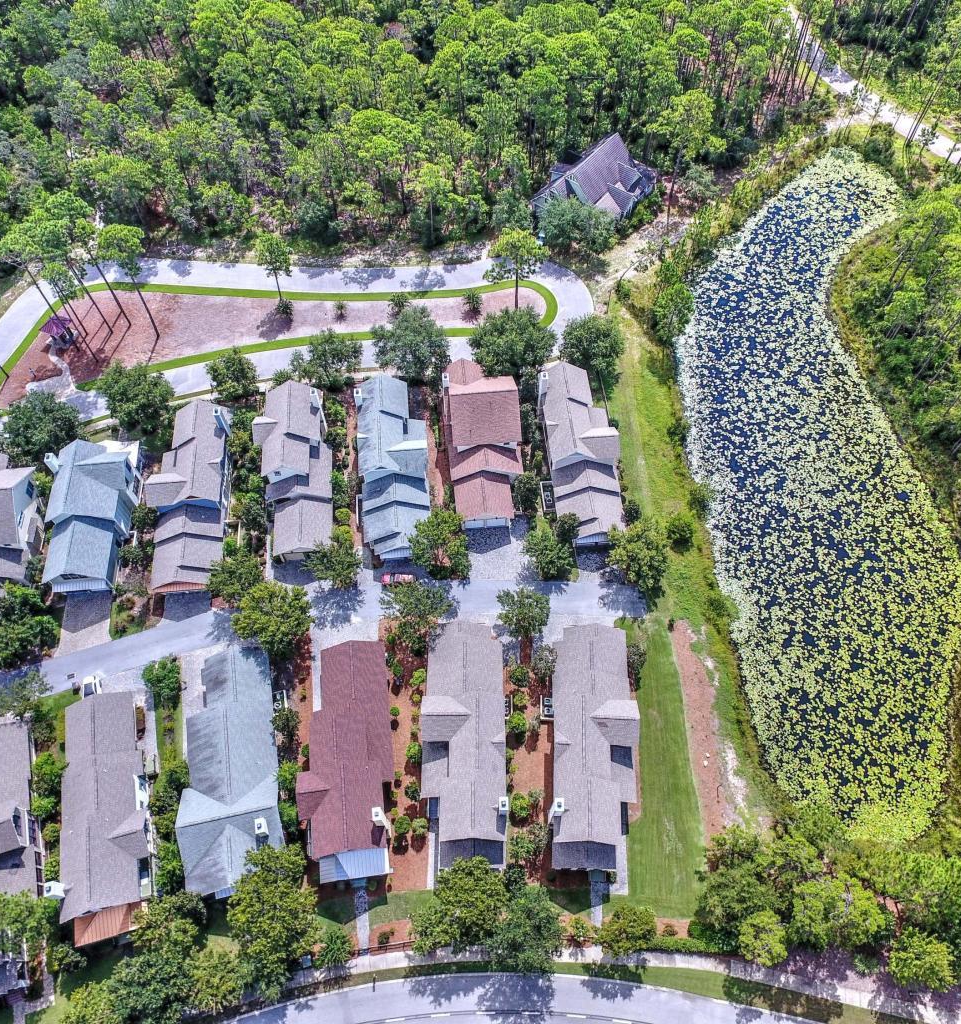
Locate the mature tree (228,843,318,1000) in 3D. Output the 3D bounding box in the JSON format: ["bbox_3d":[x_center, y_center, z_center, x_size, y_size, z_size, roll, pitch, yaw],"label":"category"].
[{"bbox_3d":[-20.972,41.941,81.253,8.710,10.500,14.180,-1,58,1],"label":"mature tree"}]

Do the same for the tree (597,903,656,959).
[{"bbox_3d":[15.468,44.654,83.948,5.700,6.300,5.700,0,59,0],"label":"tree"}]

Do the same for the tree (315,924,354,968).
[{"bbox_3d":[-15.638,46.938,85.306,4.100,4.000,4.100,-1,58,0],"label":"tree"}]

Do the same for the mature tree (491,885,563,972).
[{"bbox_3d":[4.904,44.380,84.110,7.700,8.200,8.200,-1,58,0],"label":"mature tree"}]

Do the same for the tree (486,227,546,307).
[{"bbox_3d":[5.809,-39.612,132.445,9.400,15.300,9.000,-1,58,0],"label":"tree"}]

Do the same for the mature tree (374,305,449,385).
[{"bbox_3d":[-10.959,-25.825,124.434,11.400,10.600,11.400,0,59,0],"label":"mature tree"}]

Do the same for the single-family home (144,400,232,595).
[{"bbox_3d":[-40.891,-2.902,110.315,10.500,8.800,29.000,-6,58,-2],"label":"single-family home"}]

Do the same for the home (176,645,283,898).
[{"bbox_3d":[-29.659,29.875,93.602,11.000,8.400,28.600,-11,59,-6],"label":"home"}]

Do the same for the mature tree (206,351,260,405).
[{"bbox_3d":[-38.254,-20.363,122.487,7.700,8.000,7.700,0,59,0],"label":"mature tree"}]

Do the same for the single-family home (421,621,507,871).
[{"bbox_3d":[-2.100,26.968,94.976,10.200,9.400,29.200,0,59,0],"label":"single-family home"}]

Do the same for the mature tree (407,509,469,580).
[{"bbox_3d":[-5.500,4.871,108.487,8.700,9.000,8.700,0,59,0],"label":"mature tree"}]

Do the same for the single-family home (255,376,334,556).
[{"bbox_3d":[-26.834,-6.310,113.067,11.040,9.490,26.200,-5,59,-3],"label":"single-family home"}]

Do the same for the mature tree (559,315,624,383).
[{"bbox_3d":[17.450,-24.839,125.638,10.300,10.200,10.300,0,59,0],"label":"mature tree"}]

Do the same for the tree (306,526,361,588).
[{"bbox_3d":[-19.900,7.125,107.774,7.100,7.900,7.100,0,59,0],"label":"tree"}]

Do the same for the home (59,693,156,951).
[{"bbox_3d":[-42.530,33.166,88.776,9.180,9.590,27.230,-13,59,-8],"label":"home"}]

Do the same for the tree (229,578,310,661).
[{"bbox_3d":[-26.465,14.108,100.510,9.500,9.600,9.500,0,59,0],"label":"tree"}]

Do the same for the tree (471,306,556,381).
[{"bbox_3d":[4.958,-26.162,125.066,12.200,10.000,12.200,0,59,0],"label":"tree"}]

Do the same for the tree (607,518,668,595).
[{"bbox_3d":[20.369,6.221,103.461,8.510,8.500,10.040,-1,58,1],"label":"tree"}]

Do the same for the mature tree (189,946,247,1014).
[{"bbox_3d":[-26.329,47.426,80.055,5.700,7.000,5.840,-1,58,1],"label":"mature tree"}]

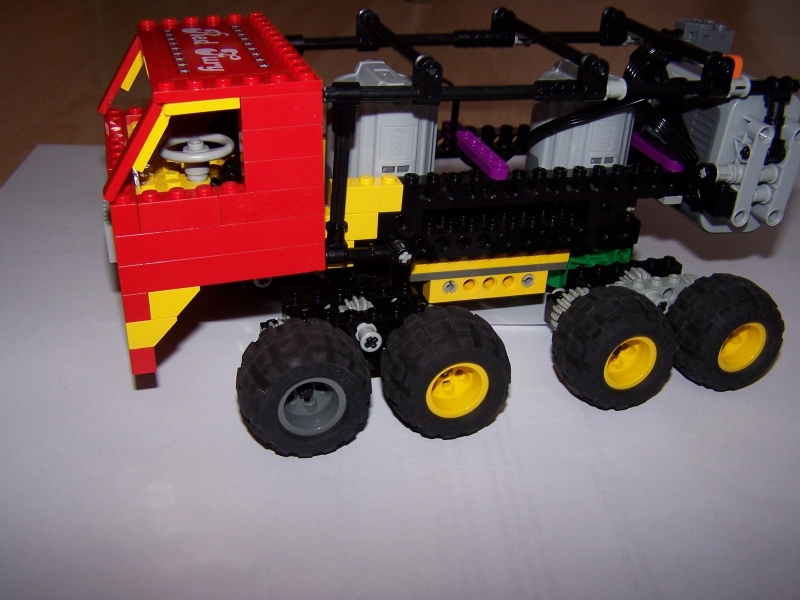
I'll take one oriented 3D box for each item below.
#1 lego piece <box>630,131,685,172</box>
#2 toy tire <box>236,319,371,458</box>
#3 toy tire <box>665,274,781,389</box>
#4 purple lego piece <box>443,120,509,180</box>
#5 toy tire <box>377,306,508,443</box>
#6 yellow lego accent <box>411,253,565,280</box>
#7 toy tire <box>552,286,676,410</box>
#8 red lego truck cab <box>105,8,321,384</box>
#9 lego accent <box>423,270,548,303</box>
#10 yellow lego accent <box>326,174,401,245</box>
[{"bbox_3d":[0.096,-0.062,0.347,0.008,0.004,0.056,-5,29,-17],"label":"lego piece"},{"bbox_3d":[-0.036,0.033,0.329,0.050,0.050,0.029,-5,29,-18],"label":"toy tire"},{"bbox_3d":[0.143,0.015,0.389,0.050,0.050,0.029,-7,30,-21],"label":"toy tire"},{"bbox_3d":[0.027,-0.056,0.326,0.008,0.004,0.056,-5,29,-17],"label":"purple lego piece"},{"bbox_3d":[0.018,0.029,0.344,0.050,0.050,0.029,-5,29,-17],"label":"toy tire"},{"bbox_3d":[0.033,-0.014,0.335,0.064,0.007,0.009,-5,29,-17],"label":"yellow lego accent"},{"bbox_3d":[0.090,0.020,0.371,0.050,0.050,0.029,-7,30,-20],"label":"toy tire"},{"bbox_3d":[-0.070,-0.043,0.310,0.067,0.092,0.096,-8,30,-16],"label":"red lego truck cab"},{"bbox_3d":[0.032,-0.008,0.337,0.048,0.010,0.008,-5,29,-17],"label":"lego accent"},{"bbox_3d":[-0.015,-0.031,0.297,0.029,0.022,0.009,-5,29,-17],"label":"yellow lego accent"}]

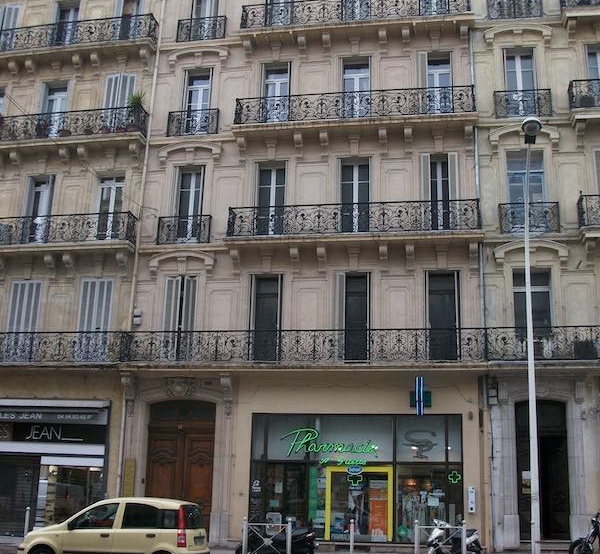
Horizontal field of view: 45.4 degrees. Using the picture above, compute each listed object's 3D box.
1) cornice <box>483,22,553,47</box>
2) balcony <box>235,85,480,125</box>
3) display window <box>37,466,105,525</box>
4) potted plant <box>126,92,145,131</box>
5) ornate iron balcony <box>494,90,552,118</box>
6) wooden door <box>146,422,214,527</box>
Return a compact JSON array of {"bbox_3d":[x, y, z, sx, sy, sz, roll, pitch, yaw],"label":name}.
[{"bbox_3d":[6.753,-7.546,22.304,2.035,0.670,0.300,-1,-16,9],"label":"cornice"},{"bbox_3d":[1.553,-4.871,20.996,6.934,0.867,0.620,-1,-15,10],"label":"balcony"},{"bbox_3d":[-6.653,6.438,20.748,1.980,1.856,0.150,-1,-16,9],"label":"display window"},{"bbox_3d":[-5.072,-5.036,22.102,0.578,1.457,0.500,-1,-15,10],"label":"potted plant"},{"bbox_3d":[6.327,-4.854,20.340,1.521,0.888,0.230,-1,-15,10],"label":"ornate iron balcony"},{"bbox_3d":[-3.437,5.934,20.720,1.900,3.423,0.150,-1,-16,9],"label":"wooden door"}]

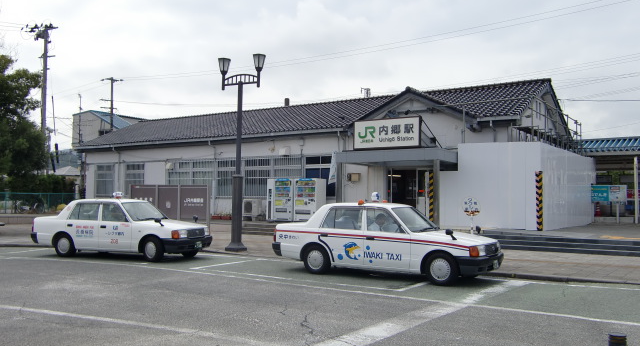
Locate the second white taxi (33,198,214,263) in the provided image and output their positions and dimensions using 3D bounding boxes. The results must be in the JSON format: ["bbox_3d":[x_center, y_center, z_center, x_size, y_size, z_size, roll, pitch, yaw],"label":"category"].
[{"bbox_3d":[-5.201,1.463,16.083,4.650,1.540,1.700,-1,-2,20],"label":"second white taxi"}]

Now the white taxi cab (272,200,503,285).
[{"bbox_3d":[1.342,1.337,12.652,4.650,1.540,1.700,-1,-3,33],"label":"white taxi cab"}]

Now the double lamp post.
[{"bbox_3d":[-2.249,-0.529,17.234,1.450,5.400,0.460,-1,-3,30],"label":"double lamp post"}]

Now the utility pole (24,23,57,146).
[{"bbox_3d":[-16.035,-2.926,35.342,1.600,11.600,0.900,-1,-3,32],"label":"utility pole"}]

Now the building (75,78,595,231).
[{"bbox_3d":[-0.729,-0.664,31.522,25.600,6.050,10.900,-1,-3,32],"label":"building"}]

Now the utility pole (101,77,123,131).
[{"bbox_3d":[-17.349,-2.255,51.128,0.600,11.500,2.000,-1,-3,32],"label":"utility pole"}]

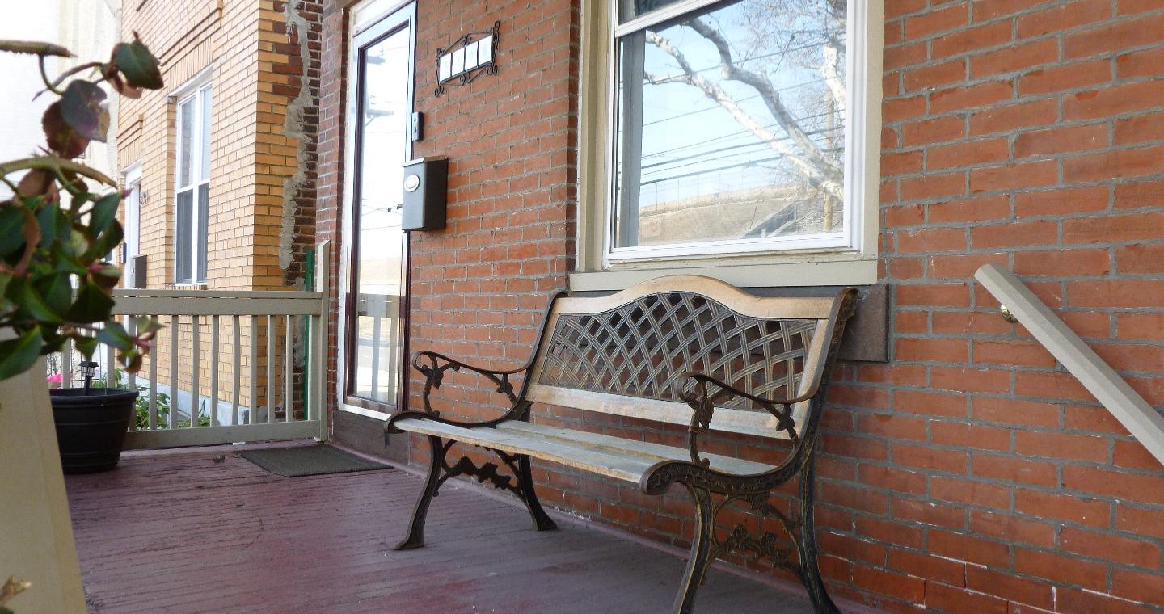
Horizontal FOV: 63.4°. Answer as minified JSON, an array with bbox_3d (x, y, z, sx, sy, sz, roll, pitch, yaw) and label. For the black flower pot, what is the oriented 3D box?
[{"bbox_3d":[-2.283,0.561,4.284,0.469,0.350,0.469,2,-1,-37],"label":"black flower pot"}]

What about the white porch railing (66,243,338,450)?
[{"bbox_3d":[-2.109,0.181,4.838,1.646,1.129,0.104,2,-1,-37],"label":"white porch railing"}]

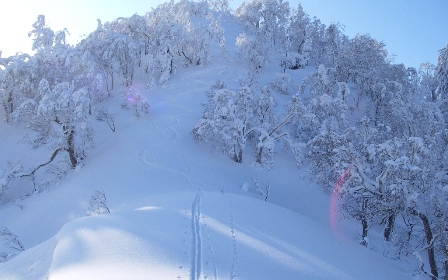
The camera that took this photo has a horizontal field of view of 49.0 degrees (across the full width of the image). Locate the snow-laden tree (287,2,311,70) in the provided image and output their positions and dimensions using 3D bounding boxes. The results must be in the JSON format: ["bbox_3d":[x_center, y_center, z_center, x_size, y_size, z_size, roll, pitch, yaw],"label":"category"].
[{"bbox_3d":[8.029,-11.154,53.000,2.700,6.900,2.700,0,-4,0],"label":"snow-laden tree"}]

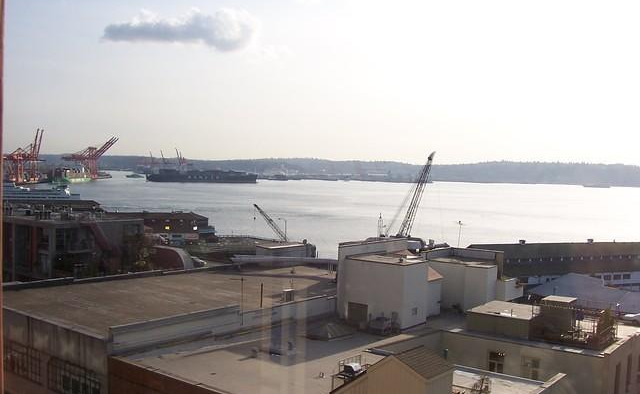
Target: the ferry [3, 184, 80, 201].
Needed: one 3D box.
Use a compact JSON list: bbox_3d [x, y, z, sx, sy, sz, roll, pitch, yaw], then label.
[{"bbox_3d":[-319.990,-5.130,724.780,125.000,22.000,24.000,1,3,-24],"label":"ferry"}]

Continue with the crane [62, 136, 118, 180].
[{"bbox_3d":[-562.350,-96.850,1678.140,122.000,103.000,32.000,2,2,-5],"label":"crane"}]

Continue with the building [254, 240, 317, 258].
[{"bbox_3d":[-15.040,24.420,286.250,11.000,7.000,26.000,3,3,35],"label":"building"}]

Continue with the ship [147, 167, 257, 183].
[{"bbox_3d":[-293.510,-53.930,1719.590,280.000,40.000,38.000,1,2,-20],"label":"ship"}]

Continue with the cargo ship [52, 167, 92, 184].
[{"bbox_3d":[-549.730,-50.670,1524.870,32.000,34.000,235.000,2,2,-5],"label":"cargo ship"}]

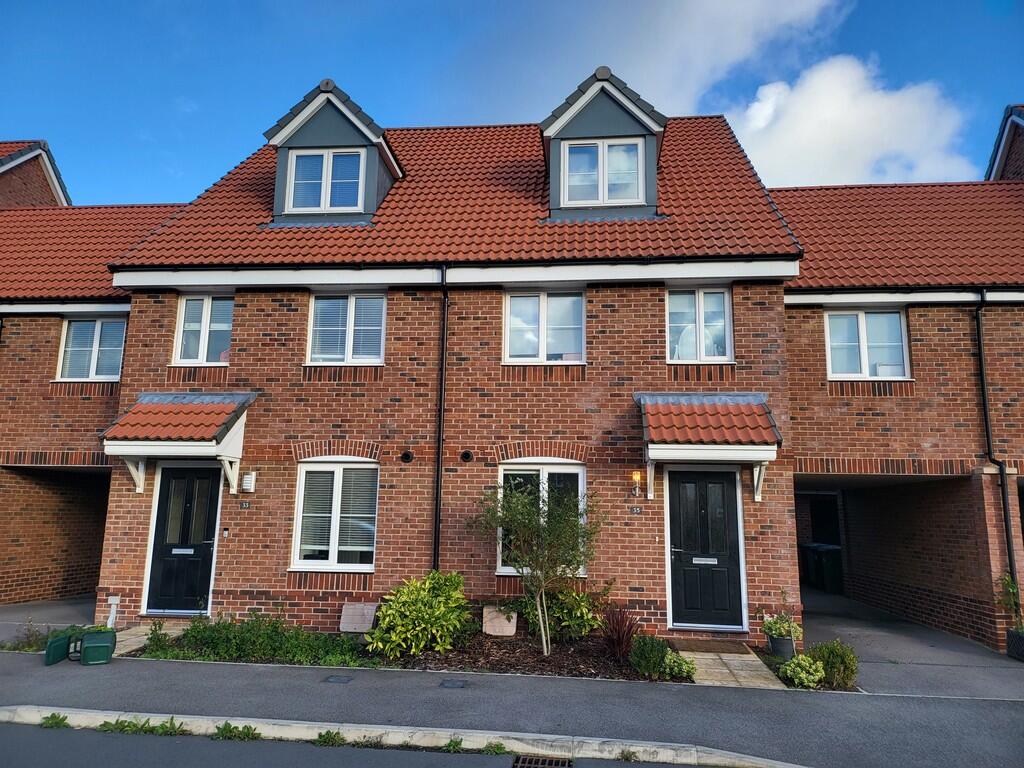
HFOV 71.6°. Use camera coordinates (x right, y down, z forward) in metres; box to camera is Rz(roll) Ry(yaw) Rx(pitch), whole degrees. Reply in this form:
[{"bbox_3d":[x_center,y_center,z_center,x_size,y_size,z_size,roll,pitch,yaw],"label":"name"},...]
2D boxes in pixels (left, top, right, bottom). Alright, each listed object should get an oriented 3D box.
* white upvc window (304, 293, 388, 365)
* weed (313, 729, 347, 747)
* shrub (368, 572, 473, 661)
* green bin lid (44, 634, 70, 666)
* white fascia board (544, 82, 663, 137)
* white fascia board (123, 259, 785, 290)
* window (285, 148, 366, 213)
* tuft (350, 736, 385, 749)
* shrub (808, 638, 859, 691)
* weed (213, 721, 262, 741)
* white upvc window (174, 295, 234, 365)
[{"bbox_3d":[-2.407,-0.787,10.323,1.187,1.068,0.100,0,-10,5],"label":"white upvc window"},{"bbox_3d":[-1.399,2.711,5.463,0.260,0.100,0.180,0,-10,5],"label":"weed"},{"bbox_3d":[-1.088,2.663,8.409,1.220,0.990,1.000,0,-10,5],"label":"shrub"},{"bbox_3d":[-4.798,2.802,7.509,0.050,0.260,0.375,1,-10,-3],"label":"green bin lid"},{"bbox_3d":[1.412,-4.283,11.016,1.828,0.885,0.070,0,-10,5],"label":"white fascia board"},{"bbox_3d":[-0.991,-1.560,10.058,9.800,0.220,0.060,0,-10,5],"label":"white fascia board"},{"bbox_3d":[-2.965,-3.239,11.346,1.290,1.100,0.100,0,-10,5],"label":"window"},{"bbox_3d":[-1.078,2.664,5.294,0.260,0.085,0.110,0,-10,5],"label":"tuft"},{"bbox_3d":[3.317,2.854,7.333,0.500,0.432,0.480,0,-10,5],"label":"shrub"},{"bbox_3d":[-2.141,2.687,5.533,0.390,0.100,0.220,0,-10,5],"label":"weed"},{"bbox_3d":[-4.517,-0.783,10.418,0.890,1.050,0.120,0,-10,5],"label":"white upvc window"}]

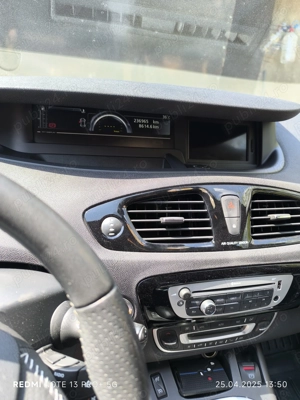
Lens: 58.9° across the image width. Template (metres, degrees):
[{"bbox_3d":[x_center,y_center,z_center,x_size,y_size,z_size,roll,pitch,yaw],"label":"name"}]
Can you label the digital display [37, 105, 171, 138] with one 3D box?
[{"bbox_3d":[-0.080,-0.145,0.504,0.248,0.048,0.015,0,12,-14],"label":"digital display"}]

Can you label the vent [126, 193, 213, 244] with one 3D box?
[{"bbox_3d":[0.027,0.026,0.385,0.126,0.071,0.025,0,2,-14],"label":"vent"}]

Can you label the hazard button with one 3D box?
[{"bbox_3d":[0.121,0.010,0.404,0.028,0.034,0.012,0,0,-14],"label":"hazard button"}]

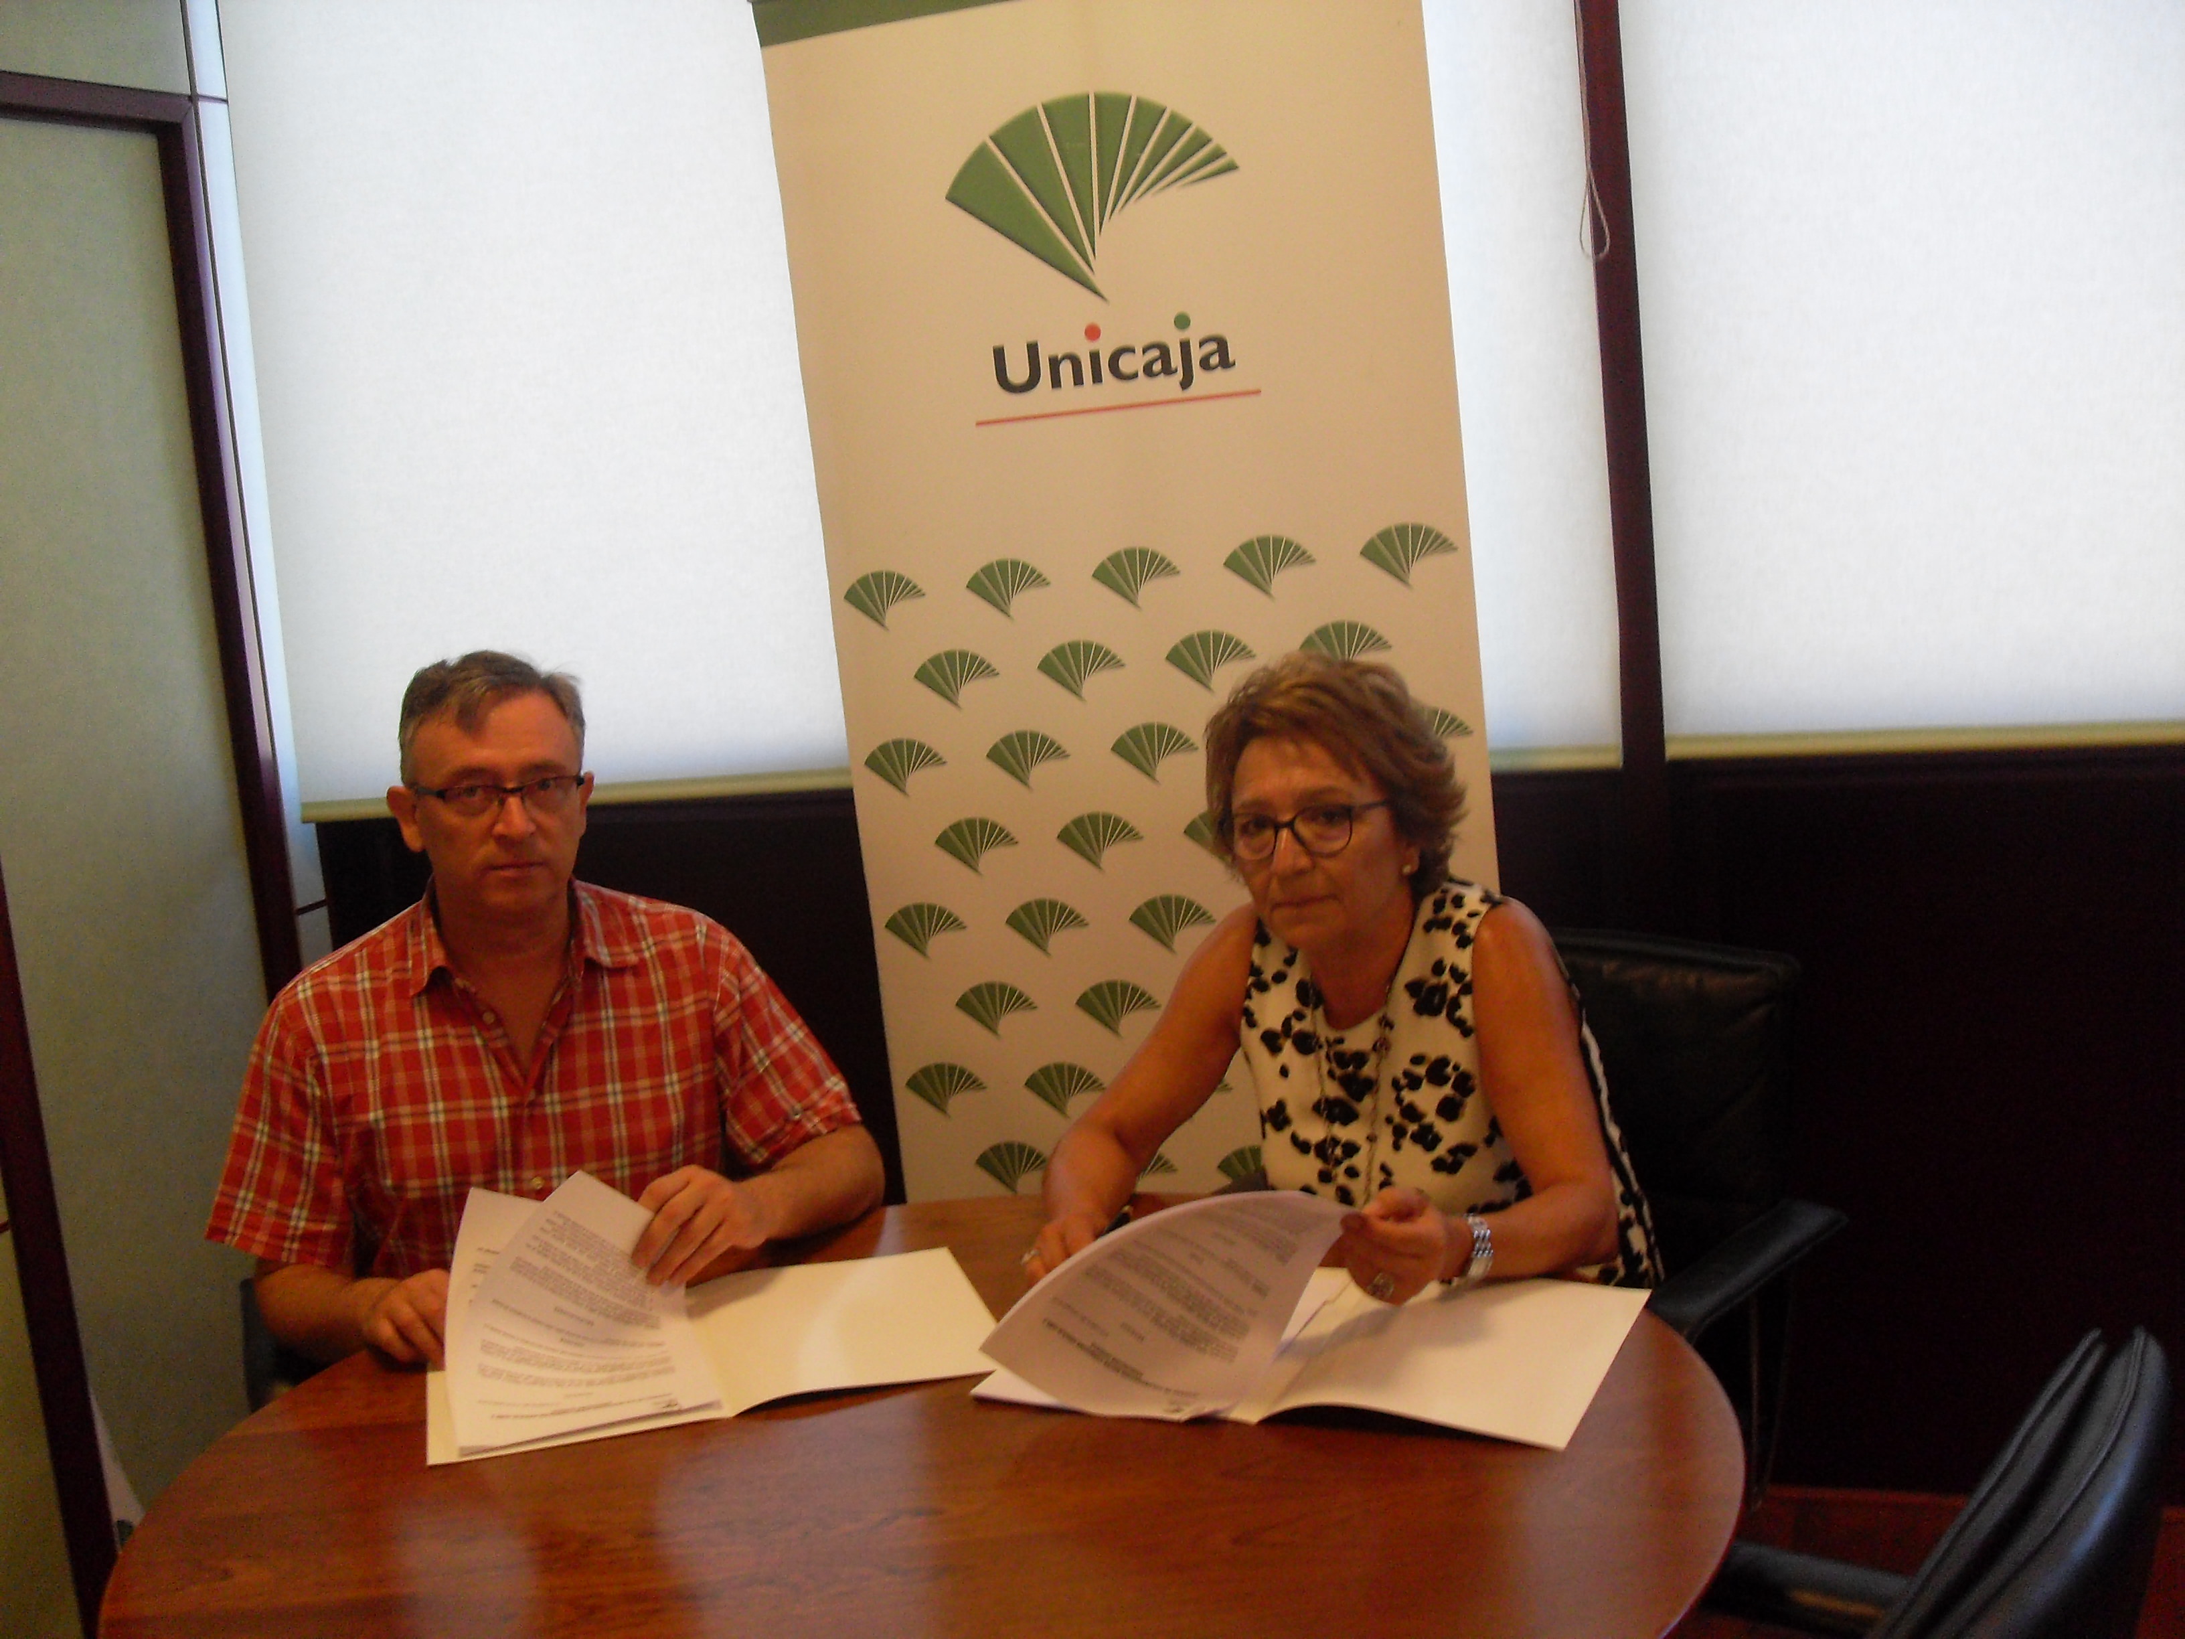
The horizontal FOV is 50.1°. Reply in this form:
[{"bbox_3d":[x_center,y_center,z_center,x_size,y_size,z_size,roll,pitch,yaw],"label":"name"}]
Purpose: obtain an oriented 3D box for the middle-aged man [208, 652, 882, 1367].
[{"bbox_3d":[-0.489,0.504,2.231,0.620,1.310,0.640,-7,9,-15],"label":"middle-aged man"}]

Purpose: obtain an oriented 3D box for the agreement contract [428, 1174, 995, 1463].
[{"bbox_3d":[-0.330,0.367,1.959,0.440,0.155,0.320,-6,9,-12],"label":"agreement contract"}]

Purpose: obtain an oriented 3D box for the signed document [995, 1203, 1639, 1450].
[{"bbox_3d":[0.179,0.357,1.871,0.465,0.130,0.330,-1,9,24],"label":"signed document"}]

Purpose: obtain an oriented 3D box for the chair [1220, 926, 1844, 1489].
[{"bbox_3d":[0.415,0.609,2.384,0.590,0.930,0.600,3,11,42],"label":"chair"}]

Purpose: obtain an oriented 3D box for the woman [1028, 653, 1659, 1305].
[{"bbox_3d":[0.299,0.470,2.225,0.520,1.270,0.650,0,10,30],"label":"woman"}]

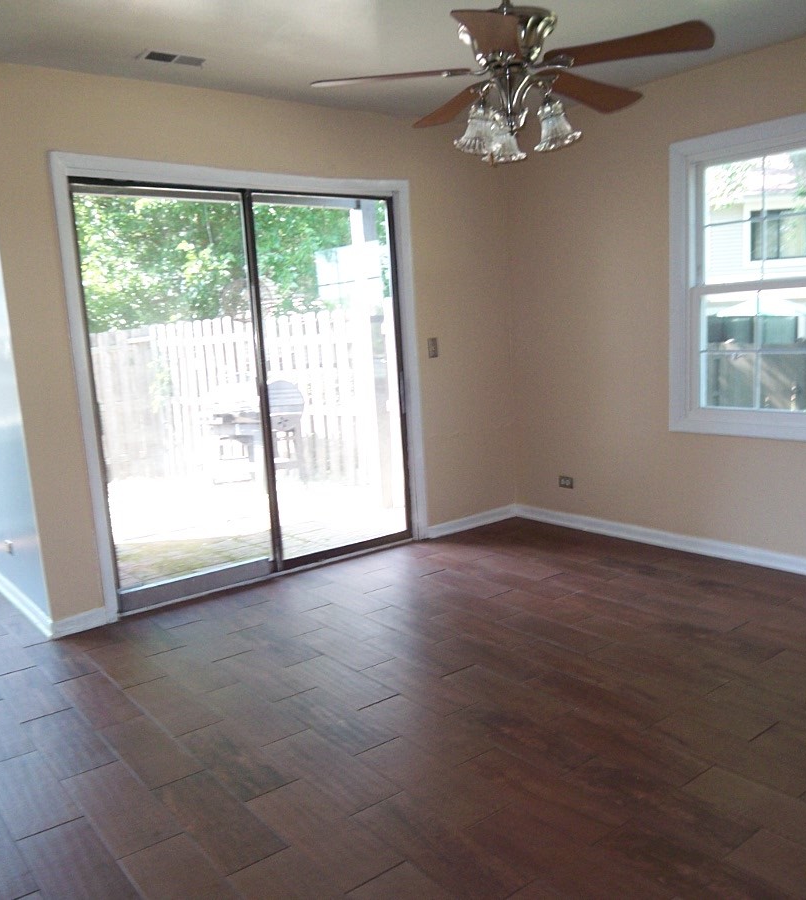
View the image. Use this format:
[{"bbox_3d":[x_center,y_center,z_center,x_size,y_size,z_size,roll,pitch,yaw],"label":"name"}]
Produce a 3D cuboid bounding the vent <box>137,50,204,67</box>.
[{"bbox_3d":[-0.965,-1.629,3.323,0.275,0.020,0.120,-10,11,-37],"label":"vent"}]

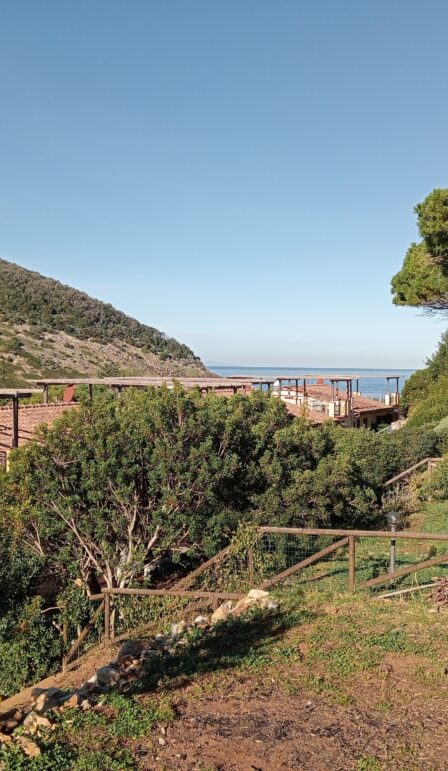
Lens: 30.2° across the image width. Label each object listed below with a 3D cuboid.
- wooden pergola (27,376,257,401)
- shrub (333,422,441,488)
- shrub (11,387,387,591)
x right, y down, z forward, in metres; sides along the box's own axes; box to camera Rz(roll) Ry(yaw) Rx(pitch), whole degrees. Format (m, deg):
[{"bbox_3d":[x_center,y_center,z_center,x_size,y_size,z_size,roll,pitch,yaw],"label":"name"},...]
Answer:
[{"bbox_3d":[-3.100,0.604,33.500,8.000,1.700,4.000,1,2,27],"label":"wooden pergola"},{"bbox_3d":[4.615,2.114,24.000,3.100,2.150,2.500,1,1,11],"label":"shrub"},{"bbox_3d":[-0.541,1.946,17.600,7.300,4.050,4.600,1,1,-9],"label":"shrub"}]

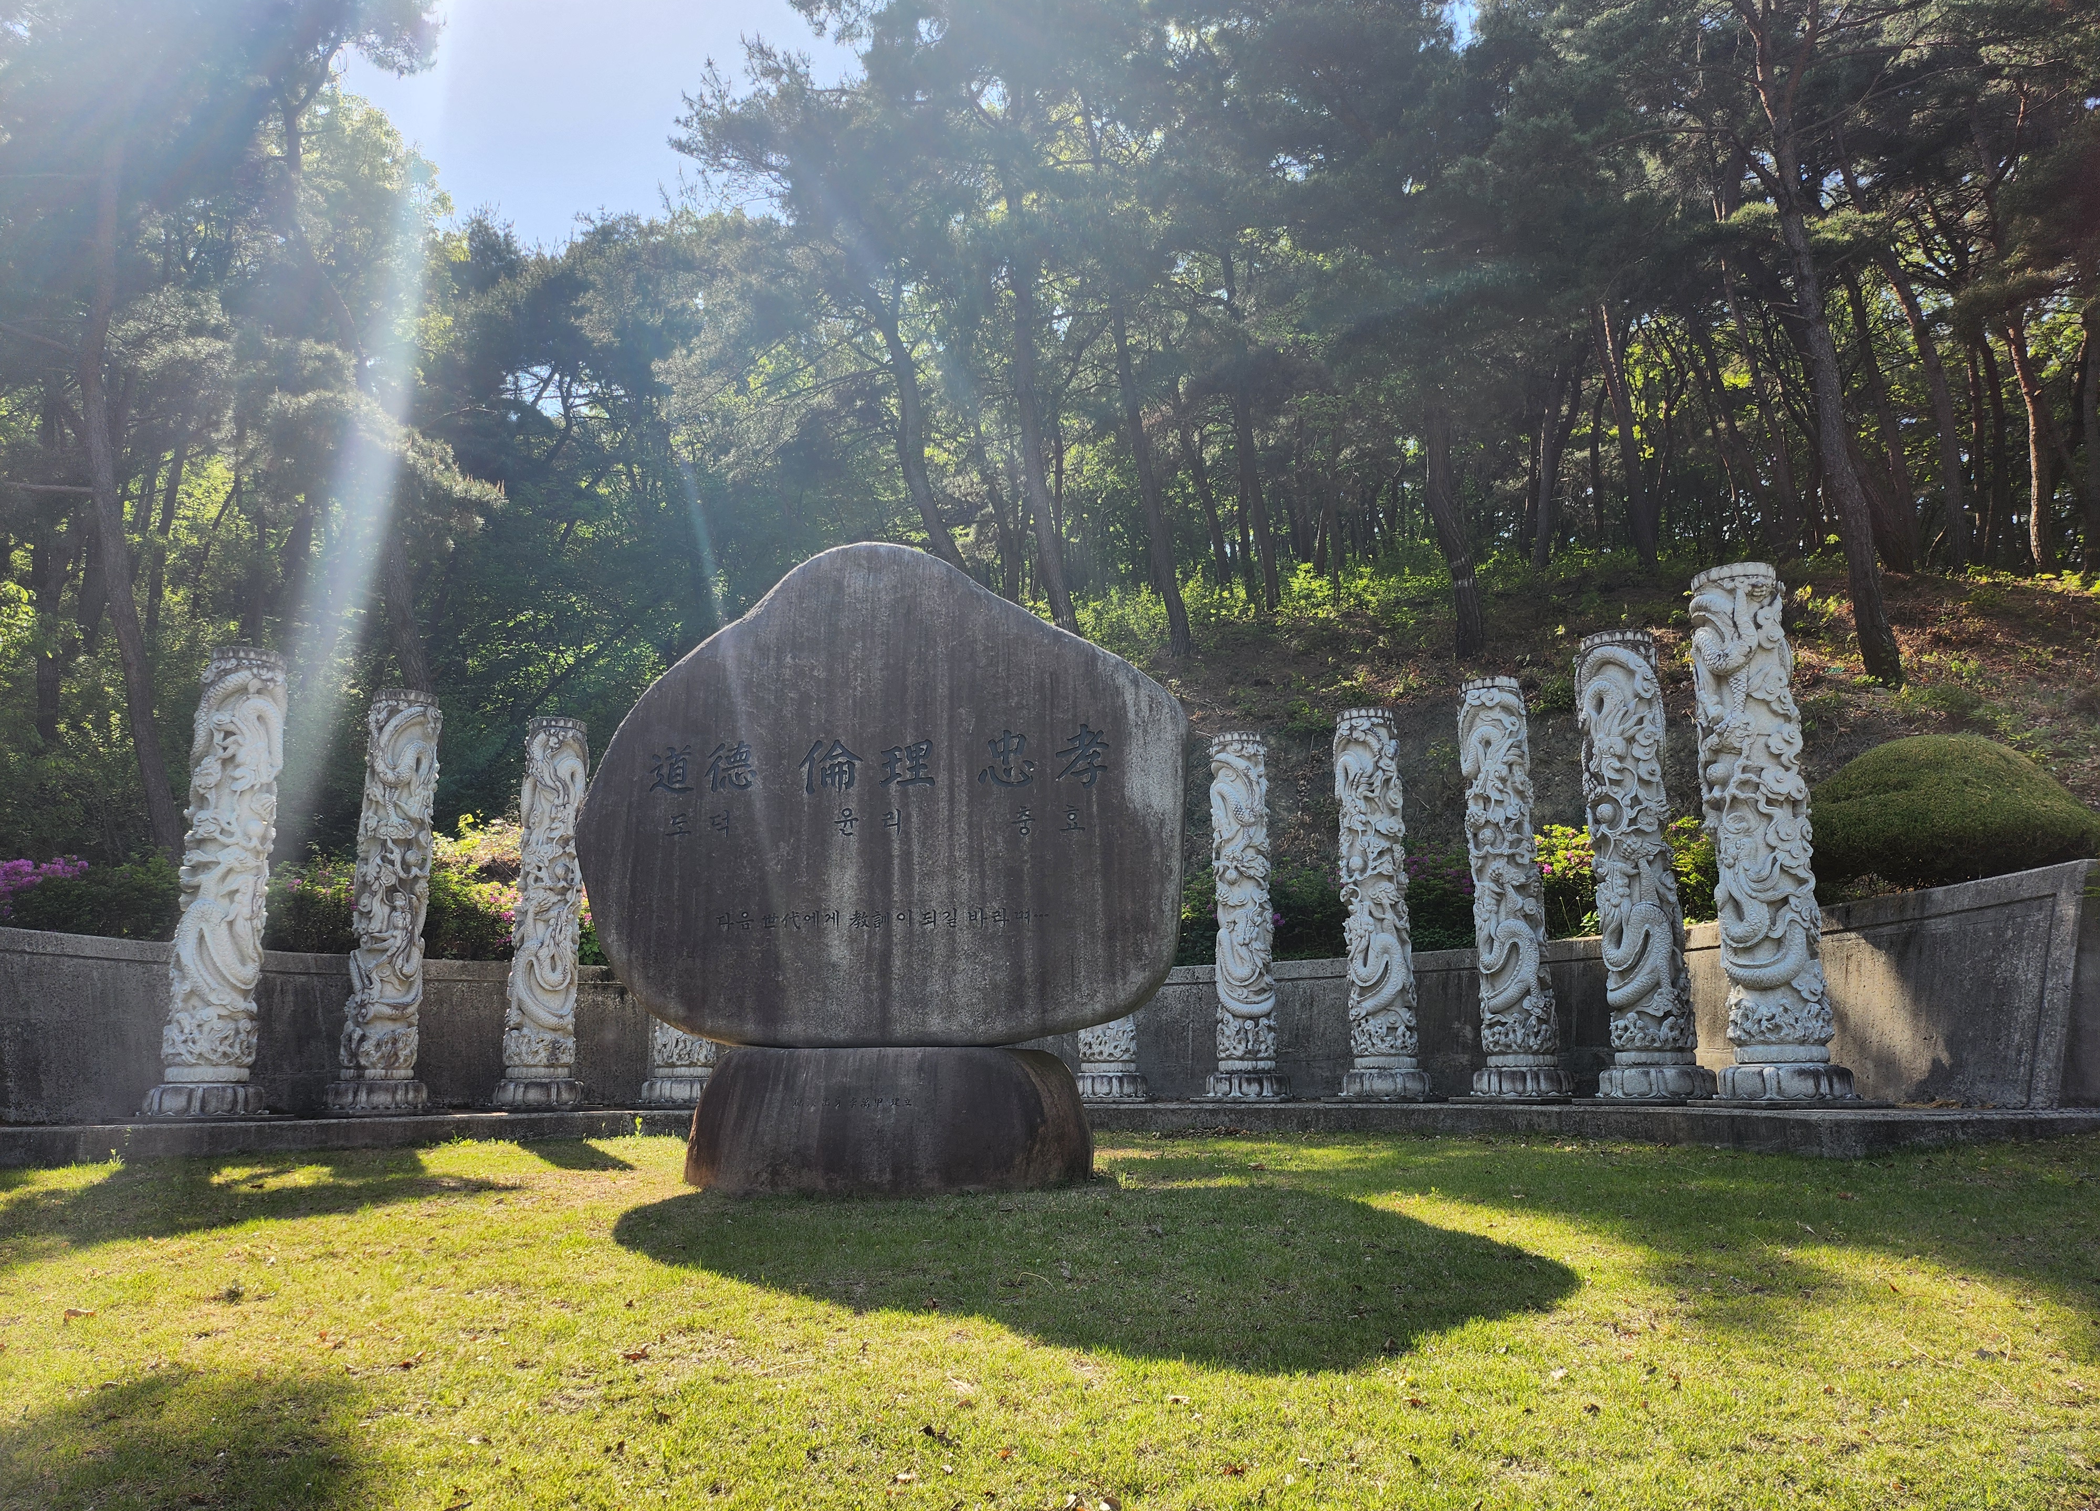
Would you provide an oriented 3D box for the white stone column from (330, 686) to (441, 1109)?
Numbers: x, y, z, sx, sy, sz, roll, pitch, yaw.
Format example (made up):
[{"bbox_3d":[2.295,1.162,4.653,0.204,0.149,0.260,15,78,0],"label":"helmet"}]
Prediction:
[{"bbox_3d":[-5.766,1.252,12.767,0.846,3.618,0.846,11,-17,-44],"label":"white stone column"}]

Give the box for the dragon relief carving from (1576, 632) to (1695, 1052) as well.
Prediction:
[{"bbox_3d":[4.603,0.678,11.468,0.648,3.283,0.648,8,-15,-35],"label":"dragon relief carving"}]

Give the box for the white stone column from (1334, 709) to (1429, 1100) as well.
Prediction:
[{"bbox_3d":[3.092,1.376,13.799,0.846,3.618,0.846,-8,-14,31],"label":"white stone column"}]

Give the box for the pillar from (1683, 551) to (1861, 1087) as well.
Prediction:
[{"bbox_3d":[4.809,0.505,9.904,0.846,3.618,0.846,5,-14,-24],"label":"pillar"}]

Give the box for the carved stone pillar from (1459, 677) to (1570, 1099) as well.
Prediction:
[{"bbox_3d":[4.305,1.224,13.680,0.920,3.900,0.920,12,-17,-44],"label":"carved stone pillar"}]

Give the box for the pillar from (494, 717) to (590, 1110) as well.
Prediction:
[{"bbox_3d":[-4.738,1.459,13.765,0.846,3.618,0.846,8,-15,-33],"label":"pillar"}]

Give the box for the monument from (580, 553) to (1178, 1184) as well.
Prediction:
[{"bbox_3d":[-1.171,0.709,10.111,4.100,4.350,1.150,-2,-13,7],"label":"monument"}]

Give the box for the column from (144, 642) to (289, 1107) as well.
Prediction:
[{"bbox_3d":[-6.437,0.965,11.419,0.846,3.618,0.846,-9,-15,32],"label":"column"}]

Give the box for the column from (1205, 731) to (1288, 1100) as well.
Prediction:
[{"bbox_3d":[2.101,1.718,15.816,0.920,3.900,0.920,-6,-13,21],"label":"column"}]

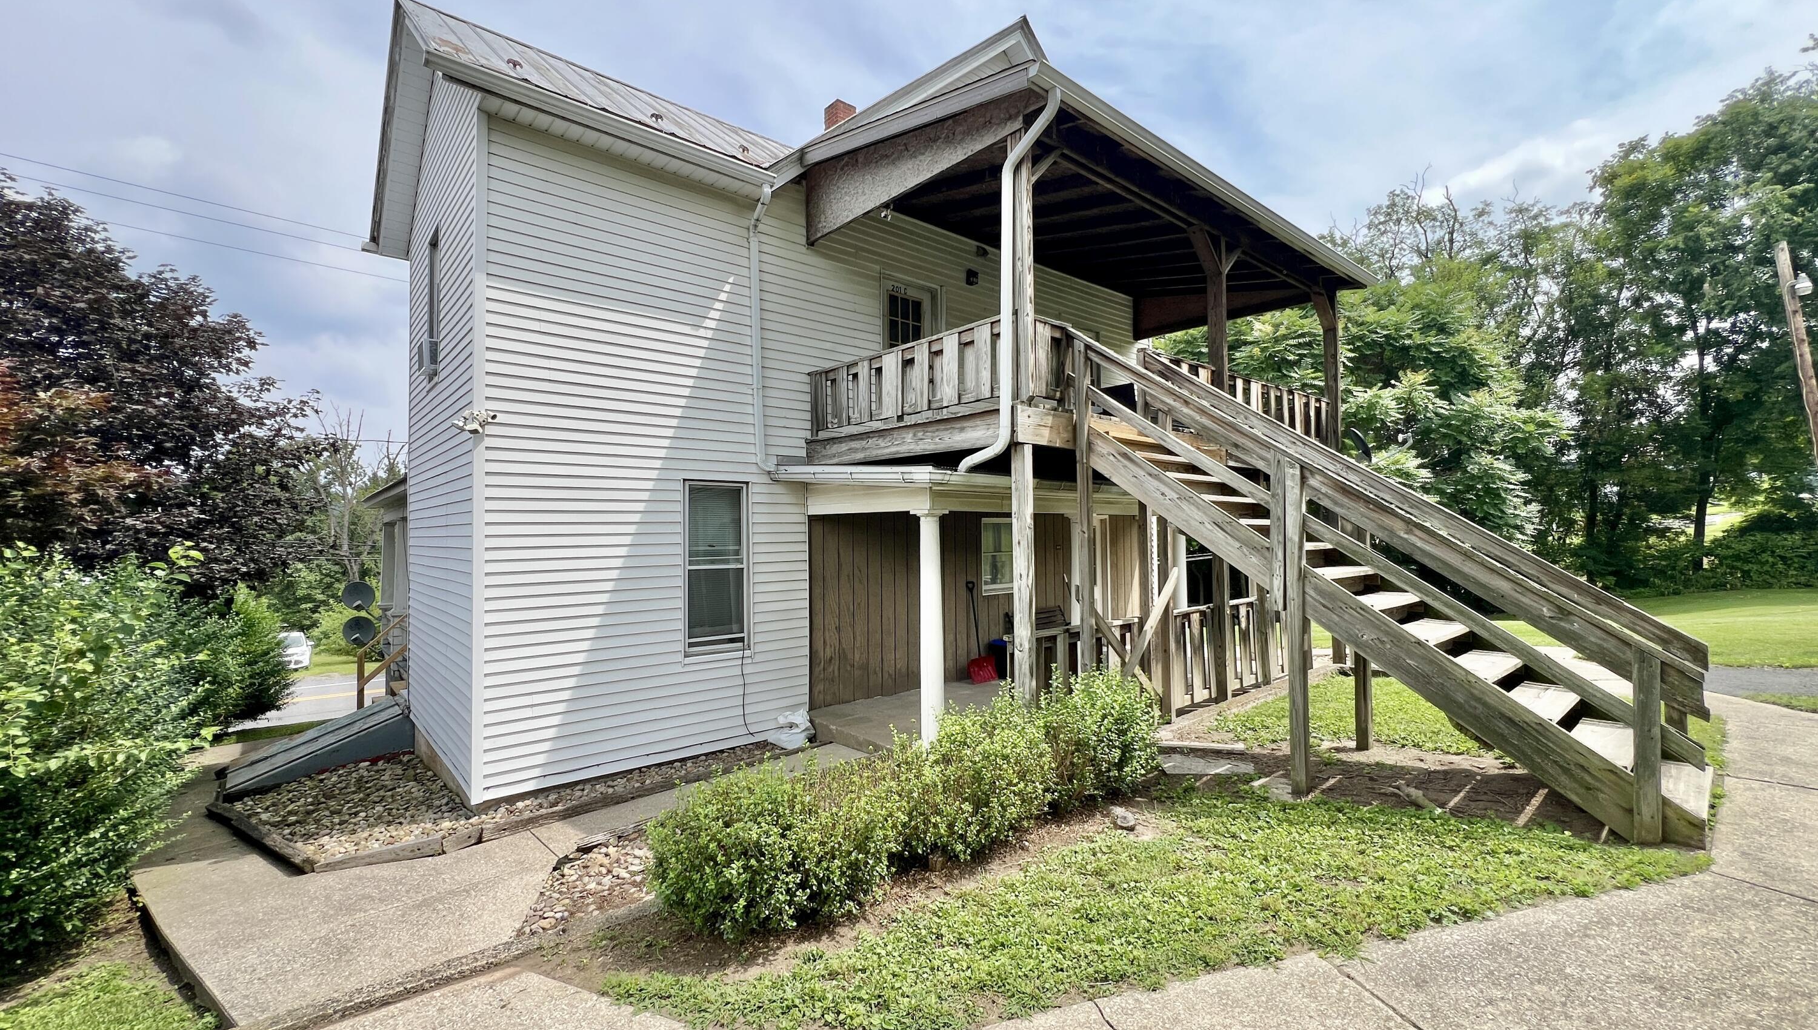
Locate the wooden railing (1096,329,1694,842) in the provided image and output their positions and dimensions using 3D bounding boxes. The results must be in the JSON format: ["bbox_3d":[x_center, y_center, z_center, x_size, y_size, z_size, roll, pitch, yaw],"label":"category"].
[{"bbox_3d":[2.880,0.067,4.699,1.214,3.238,3.441,1,-1,-39],"label":"wooden railing"}]

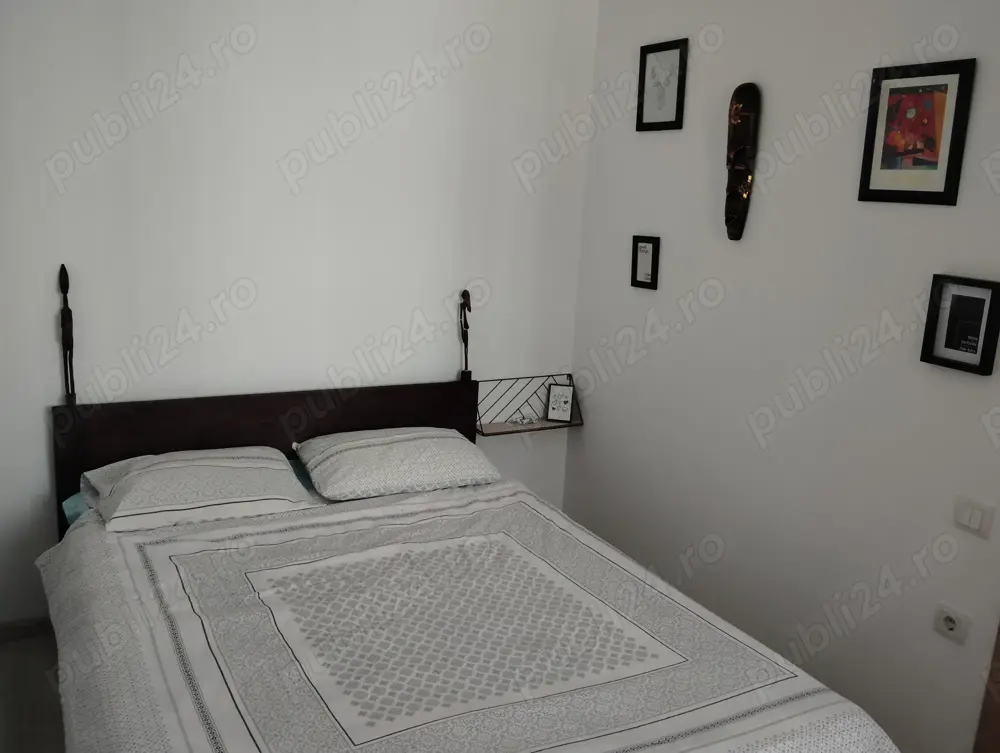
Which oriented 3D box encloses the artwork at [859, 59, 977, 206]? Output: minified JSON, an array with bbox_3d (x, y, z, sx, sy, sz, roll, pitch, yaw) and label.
[{"bbox_3d":[1.098,-0.640,2.228,0.022,0.355,0.279,-4,14,-29],"label":"artwork"}]

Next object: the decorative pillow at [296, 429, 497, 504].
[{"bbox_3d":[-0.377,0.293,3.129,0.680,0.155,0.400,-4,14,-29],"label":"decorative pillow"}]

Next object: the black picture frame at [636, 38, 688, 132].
[{"bbox_3d":[0.594,-1.066,3.090,0.018,0.305,0.244,-4,14,-29],"label":"black picture frame"}]

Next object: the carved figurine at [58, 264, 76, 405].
[{"bbox_3d":[-1.384,-0.129,2.686,0.036,0.452,0.038,-4,14,-29],"label":"carved figurine"}]

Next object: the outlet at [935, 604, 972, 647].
[{"bbox_3d":[1.195,0.658,2.217,0.014,0.080,0.084,-4,14,-29],"label":"outlet"}]

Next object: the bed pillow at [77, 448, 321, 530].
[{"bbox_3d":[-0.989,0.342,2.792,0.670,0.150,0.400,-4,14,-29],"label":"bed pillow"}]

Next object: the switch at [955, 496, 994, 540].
[{"bbox_3d":[1.213,0.362,2.150,0.012,0.083,0.088,-4,14,-29],"label":"switch"}]

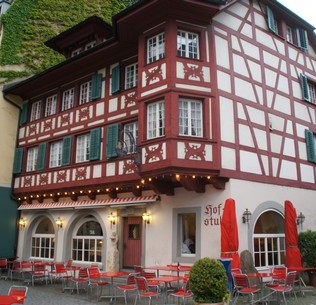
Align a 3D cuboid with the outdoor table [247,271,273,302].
[{"bbox_3d":[3.184,4.162,10.574,0.850,0.740,0.680,10,-17,-35],"label":"outdoor table"}]

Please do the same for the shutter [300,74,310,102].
[{"bbox_3d":[7.040,-3.067,16.414,0.060,1.282,0.520,-12,-18,42],"label":"shutter"}]

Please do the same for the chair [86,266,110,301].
[{"bbox_3d":[-1.938,4.144,10.944,0.540,0.840,0.480,-10,-17,39],"label":"chair"}]

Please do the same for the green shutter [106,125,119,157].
[{"bbox_3d":[-2.000,-0.528,15.239,0.640,1.492,0.060,-10,-17,36],"label":"green shutter"}]

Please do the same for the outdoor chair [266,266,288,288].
[{"bbox_3d":[3.888,4.260,11.271,0.500,0.860,0.560,-7,-15,29],"label":"outdoor chair"}]

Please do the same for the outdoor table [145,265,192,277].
[{"bbox_3d":[0.343,4.372,11.755,1.450,0.740,0.800,-10,-17,36],"label":"outdoor table"}]

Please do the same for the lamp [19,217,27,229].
[{"bbox_3d":[-7.473,3.874,18.927,0.240,0.490,0.290,-10,-16,37],"label":"lamp"}]

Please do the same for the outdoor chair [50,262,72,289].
[{"bbox_3d":[-3.483,4.508,12.494,0.540,0.840,0.480,-10,-17,39],"label":"outdoor chair"}]

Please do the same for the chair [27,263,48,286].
[{"bbox_3d":[-5.020,5.177,14.642,0.500,0.860,0.560,8,-15,-29],"label":"chair"}]

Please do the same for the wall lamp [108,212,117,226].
[{"bbox_3d":[-1.941,2.838,14.643,0.240,0.490,0.290,-10,-16,37],"label":"wall lamp"}]

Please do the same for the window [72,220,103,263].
[{"bbox_3d":[-3.304,4.181,16.305,2.258,1.978,0.150,-10,-17,36],"label":"window"}]

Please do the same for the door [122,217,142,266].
[{"bbox_3d":[-1.056,3.797,14.576,1.084,2.095,0.100,-10,-17,36],"label":"door"}]

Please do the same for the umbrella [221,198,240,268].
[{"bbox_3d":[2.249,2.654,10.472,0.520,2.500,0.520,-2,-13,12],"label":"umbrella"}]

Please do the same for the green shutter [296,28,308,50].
[{"bbox_3d":[6.826,-5.415,16.287,0.540,1.050,0.060,3,-13,-13],"label":"green shutter"}]

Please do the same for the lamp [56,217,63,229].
[{"bbox_3d":[-4.935,3.507,17.254,0.230,0.550,0.300,-10,-17,36],"label":"lamp"}]

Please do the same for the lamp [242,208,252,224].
[{"bbox_3d":[3.049,2.179,11.682,0.240,0.490,0.290,10,-16,-36],"label":"lamp"}]

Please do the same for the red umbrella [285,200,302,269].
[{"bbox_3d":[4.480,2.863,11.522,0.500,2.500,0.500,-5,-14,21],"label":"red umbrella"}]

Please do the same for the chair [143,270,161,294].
[{"bbox_3d":[-0.211,3.998,10.394,0.480,0.840,0.540,11,-16,-38],"label":"chair"}]

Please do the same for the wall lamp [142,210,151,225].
[{"bbox_3d":[-0.466,2.648,13.967,0.230,0.550,0.300,-10,-17,36],"label":"wall lamp"}]

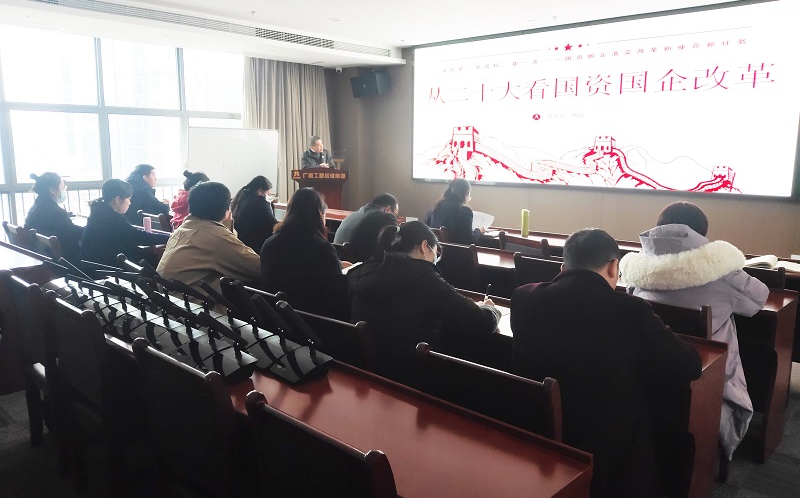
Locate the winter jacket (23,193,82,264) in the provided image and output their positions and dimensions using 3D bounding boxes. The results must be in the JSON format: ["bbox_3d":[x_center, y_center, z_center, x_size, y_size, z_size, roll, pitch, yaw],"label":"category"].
[{"bbox_3d":[-2.679,-0.081,4.748,0.493,0.632,0.622,8,12,40],"label":"winter jacket"}]

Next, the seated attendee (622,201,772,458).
[{"bbox_3d":[1.366,0.409,2.849,0.640,1.260,0.800,9,13,43],"label":"seated attendee"}]

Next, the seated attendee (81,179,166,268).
[{"bbox_3d":[-2.322,0.078,5.067,0.480,1.310,0.740,9,13,42],"label":"seated attendee"}]

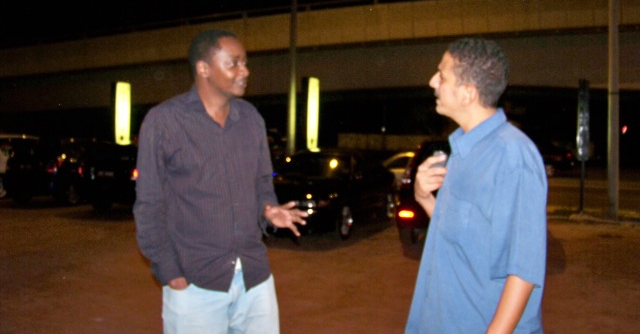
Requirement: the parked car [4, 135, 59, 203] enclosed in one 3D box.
[{"bbox_3d":[-7.936,-0.042,16.272,1.750,1.520,4.300,2,2,18],"label":"parked car"}]

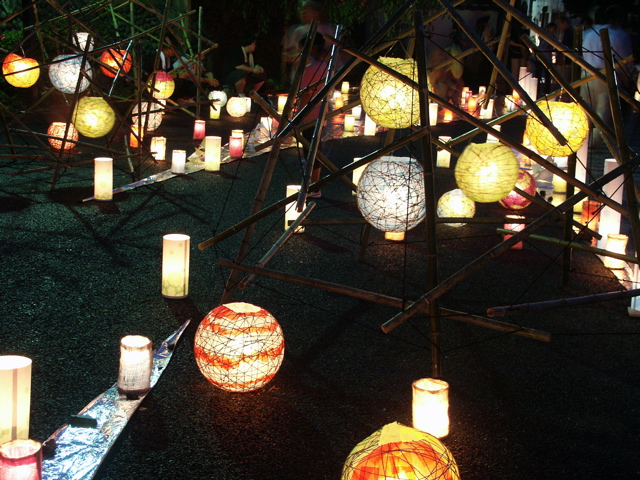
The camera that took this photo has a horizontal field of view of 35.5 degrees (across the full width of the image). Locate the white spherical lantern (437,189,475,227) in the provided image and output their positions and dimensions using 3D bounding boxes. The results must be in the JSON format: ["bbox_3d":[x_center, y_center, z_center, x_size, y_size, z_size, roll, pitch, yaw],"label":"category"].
[{"bbox_3d":[0.946,-0.217,6.904,0.267,0.262,0.267,4,13,8],"label":"white spherical lantern"}]

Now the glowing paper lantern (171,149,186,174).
[{"bbox_3d":[-1.232,-0.680,8.731,0.115,0.193,0.115,0,13,-8],"label":"glowing paper lantern"}]

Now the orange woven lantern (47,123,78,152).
[{"bbox_3d":[-2.520,-1.023,9.812,0.314,0.286,0.314,-1,13,-14],"label":"orange woven lantern"}]

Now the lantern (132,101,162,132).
[{"bbox_3d":[-1.823,-1.304,10.544,0.320,0.300,0.320,4,13,0],"label":"lantern"}]

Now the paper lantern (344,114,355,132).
[{"bbox_3d":[0.364,-1.418,12.151,0.122,0.200,0.122,2,13,1],"label":"paper lantern"}]

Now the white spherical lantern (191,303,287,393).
[{"bbox_3d":[-0.298,0.401,3.716,0.335,0.325,0.335,4,13,0],"label":"white spherical lantern"}]

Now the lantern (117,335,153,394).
[{"bbox_3d":[-0.676,0.462,3.661,0.120,0.190,0.120,4,13,0],"label":"lantern"}]

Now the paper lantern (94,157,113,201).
[{"bbox_3d":[-1.571,-0.439,7.260,0.132,0.297,0.132,4,13,0],"label":"paper lantern"}]

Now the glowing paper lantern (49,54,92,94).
[{"bbox_3d":[-2.080,-1.386,8.351,0.372,0.346,0.372,-1,13,-14],"label":"glowing paper lantern"}]

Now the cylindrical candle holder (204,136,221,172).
[{"bbox_3d":[-0.950,-0.765,8.892,0.133,0.295,0.133,4,13,0],"label":"cylindrical candle holder"}]

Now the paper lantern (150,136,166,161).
[{"bbox_3d":[-1.508,-0.855,9.335,0.135,0.206,0.135,4,13,0],"label":"paper lantern"}]

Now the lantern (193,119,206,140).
[{"bbox_3d":[-1.323,-1.211,10.995,0.135,0.202,0.135,0,13,-7],"label":"lantern"}]

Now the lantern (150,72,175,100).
[{"bbox_3d":[-1.658,-1.613,10.454,0.290,0.284,0.290,0,13,-9],"label":"lantern"}]

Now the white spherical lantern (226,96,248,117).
[{"bbox_3d":[-1.099,-1.763,13.265,0.286,0.271,0.286,1,13,-5],"label":"white spherical lantern"}]

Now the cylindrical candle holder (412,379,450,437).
[{"bbox_3d":[0.389,0.590,3.500,0.127,0.172,0.127,4,13,0],"label":"cylindrical candle holder"}]

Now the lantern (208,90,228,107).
[{"bbox_3d":[-1.448,-1.986,14.204,0.270,0.260,0.270,1,13,-6],"label":"lantern"}]

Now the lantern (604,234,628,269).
[{"bbox_3d":[1.770,0.070,5.961,0.130,0.181,0.130,6,14,17],"label":"lantern"}]

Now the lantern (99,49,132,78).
[{"bbox_3d":[-1.924,-1.668,9.436,0.310,0.280,0.310,4,13,0],"label":"lantern"}]

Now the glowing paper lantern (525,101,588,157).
[{"bbox_3d":[1.198,-0.558,5.032,0.315,0.280,0.315,4,13,0],"label":"glowing paper lantern"}]

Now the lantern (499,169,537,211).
[{"bbox_3d":[1.505,-0.368,7.602,0.285,0.280,0.285,5,13,11],"label":"lantern"}]

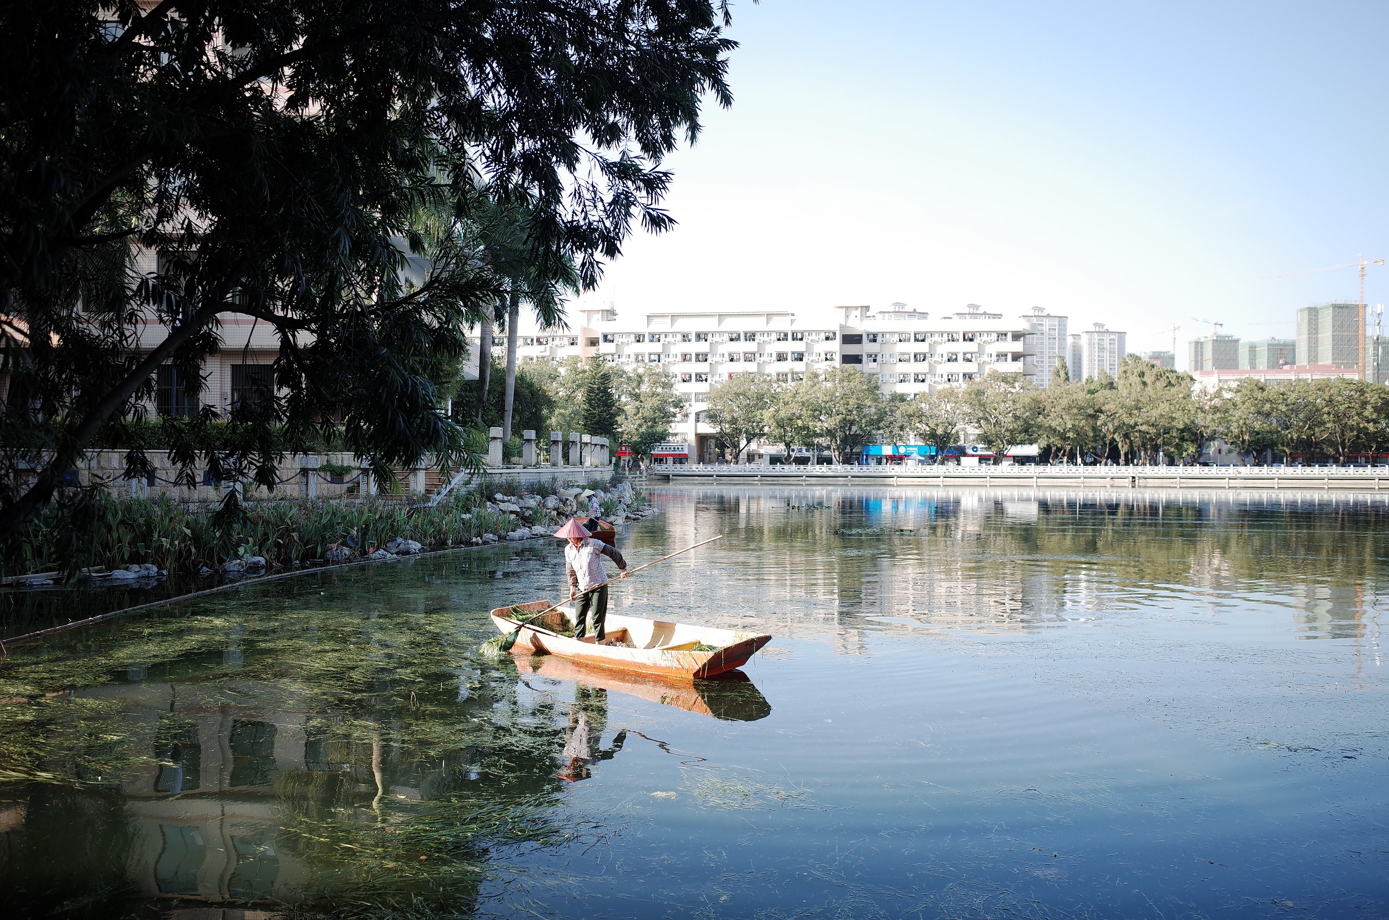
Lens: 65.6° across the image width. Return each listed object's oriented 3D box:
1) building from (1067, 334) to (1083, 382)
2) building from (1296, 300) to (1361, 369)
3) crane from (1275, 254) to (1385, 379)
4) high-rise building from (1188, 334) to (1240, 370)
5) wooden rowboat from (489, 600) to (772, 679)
[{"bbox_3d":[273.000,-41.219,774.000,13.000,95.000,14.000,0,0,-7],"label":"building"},{"bbox_3d":[400.000,-44.869,674.000,29.000,101.000,29.000,0,0,0],"label":"building"},{"bbox_3d":[392.000,-59.869,674.000,3.500,130.000,73.000,0,0,-36],"label":"crane"},{"bbox_3d":[403.500,-43.797,839.000,28.000,102.000,28.000,0,0,0],"label":"high-rise building"},{"bbox_3d":[-0.850,2.153,12.750,3.820,0.520,1.220,0,-1,43],"label":"wooden rowboat"}]

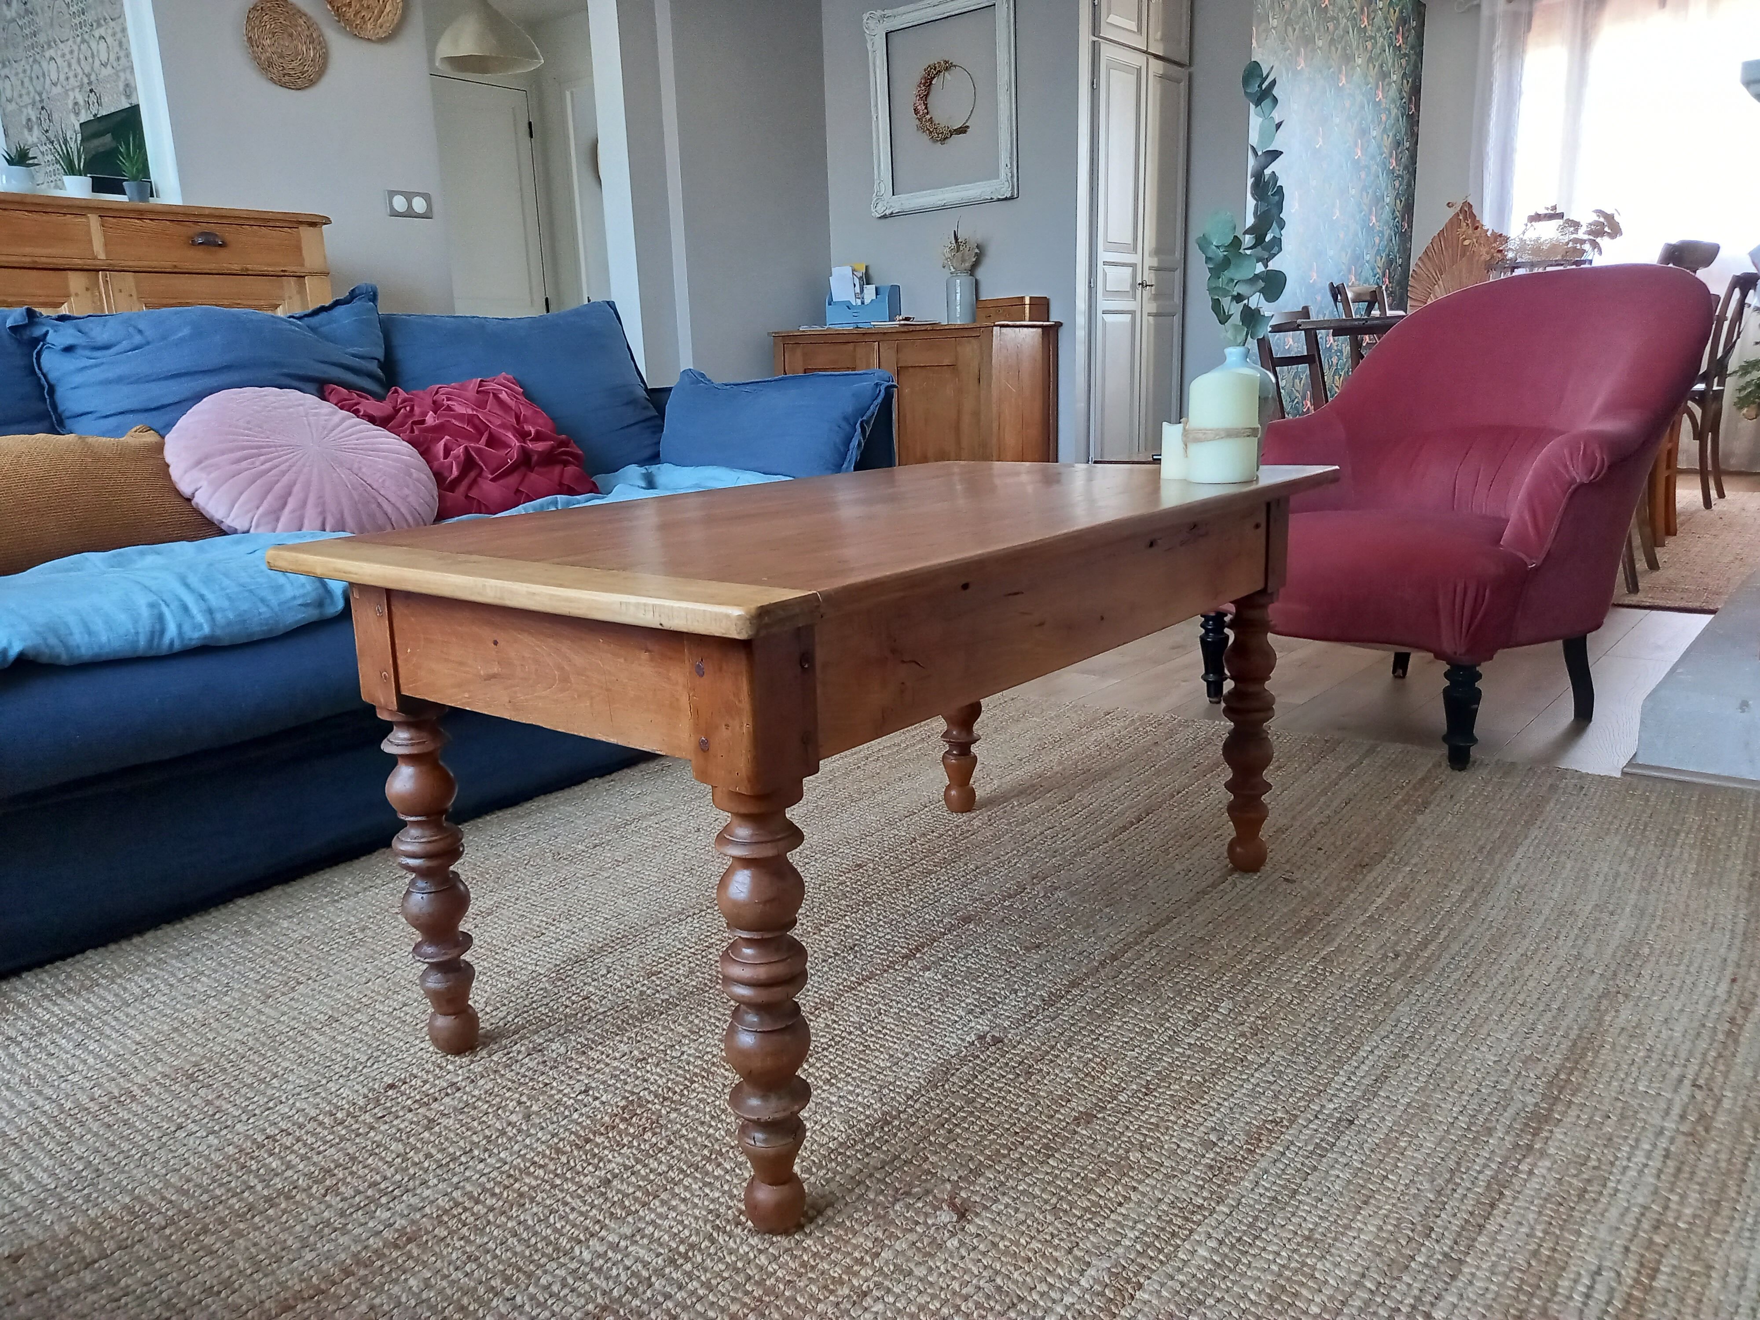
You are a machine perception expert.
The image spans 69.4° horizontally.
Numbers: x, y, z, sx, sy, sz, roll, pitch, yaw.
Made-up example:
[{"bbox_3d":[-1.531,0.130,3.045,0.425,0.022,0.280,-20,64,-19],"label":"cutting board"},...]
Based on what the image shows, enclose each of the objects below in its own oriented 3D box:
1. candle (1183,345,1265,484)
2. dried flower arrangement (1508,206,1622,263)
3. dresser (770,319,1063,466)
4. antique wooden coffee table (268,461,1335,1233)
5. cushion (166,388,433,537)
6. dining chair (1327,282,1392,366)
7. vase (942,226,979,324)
[{"bbox_3d":[0.388,-0.267,1.427,0.081,0.130,0.081,1,13,15],"label":"candle"},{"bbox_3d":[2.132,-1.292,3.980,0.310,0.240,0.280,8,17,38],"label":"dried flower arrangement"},{"bbox_3d":[0.168,-1.270,6.553,1.407,0.817,0.553,8,17,38],"label":"dresser"},{"bbox_3d":[0.011,0.082,1.392,0.609,0.507,1.006,8,17,38],"label":"antique wooden coffee table"},{"bbox_3d":[-0.899,-0.295,2.000,0.405,0.130,0.405,46,31,26],"label":"cushion"},{"bbox_3d":[1.952,-0.917,4.588,0.490,0.880,0.440,8,17,38],"label":"dining chair"},{"bbox_3d":[0.395,-1.890,6.238,0.182,0.470,0.182,-2,13,0],"label":"vase"}]

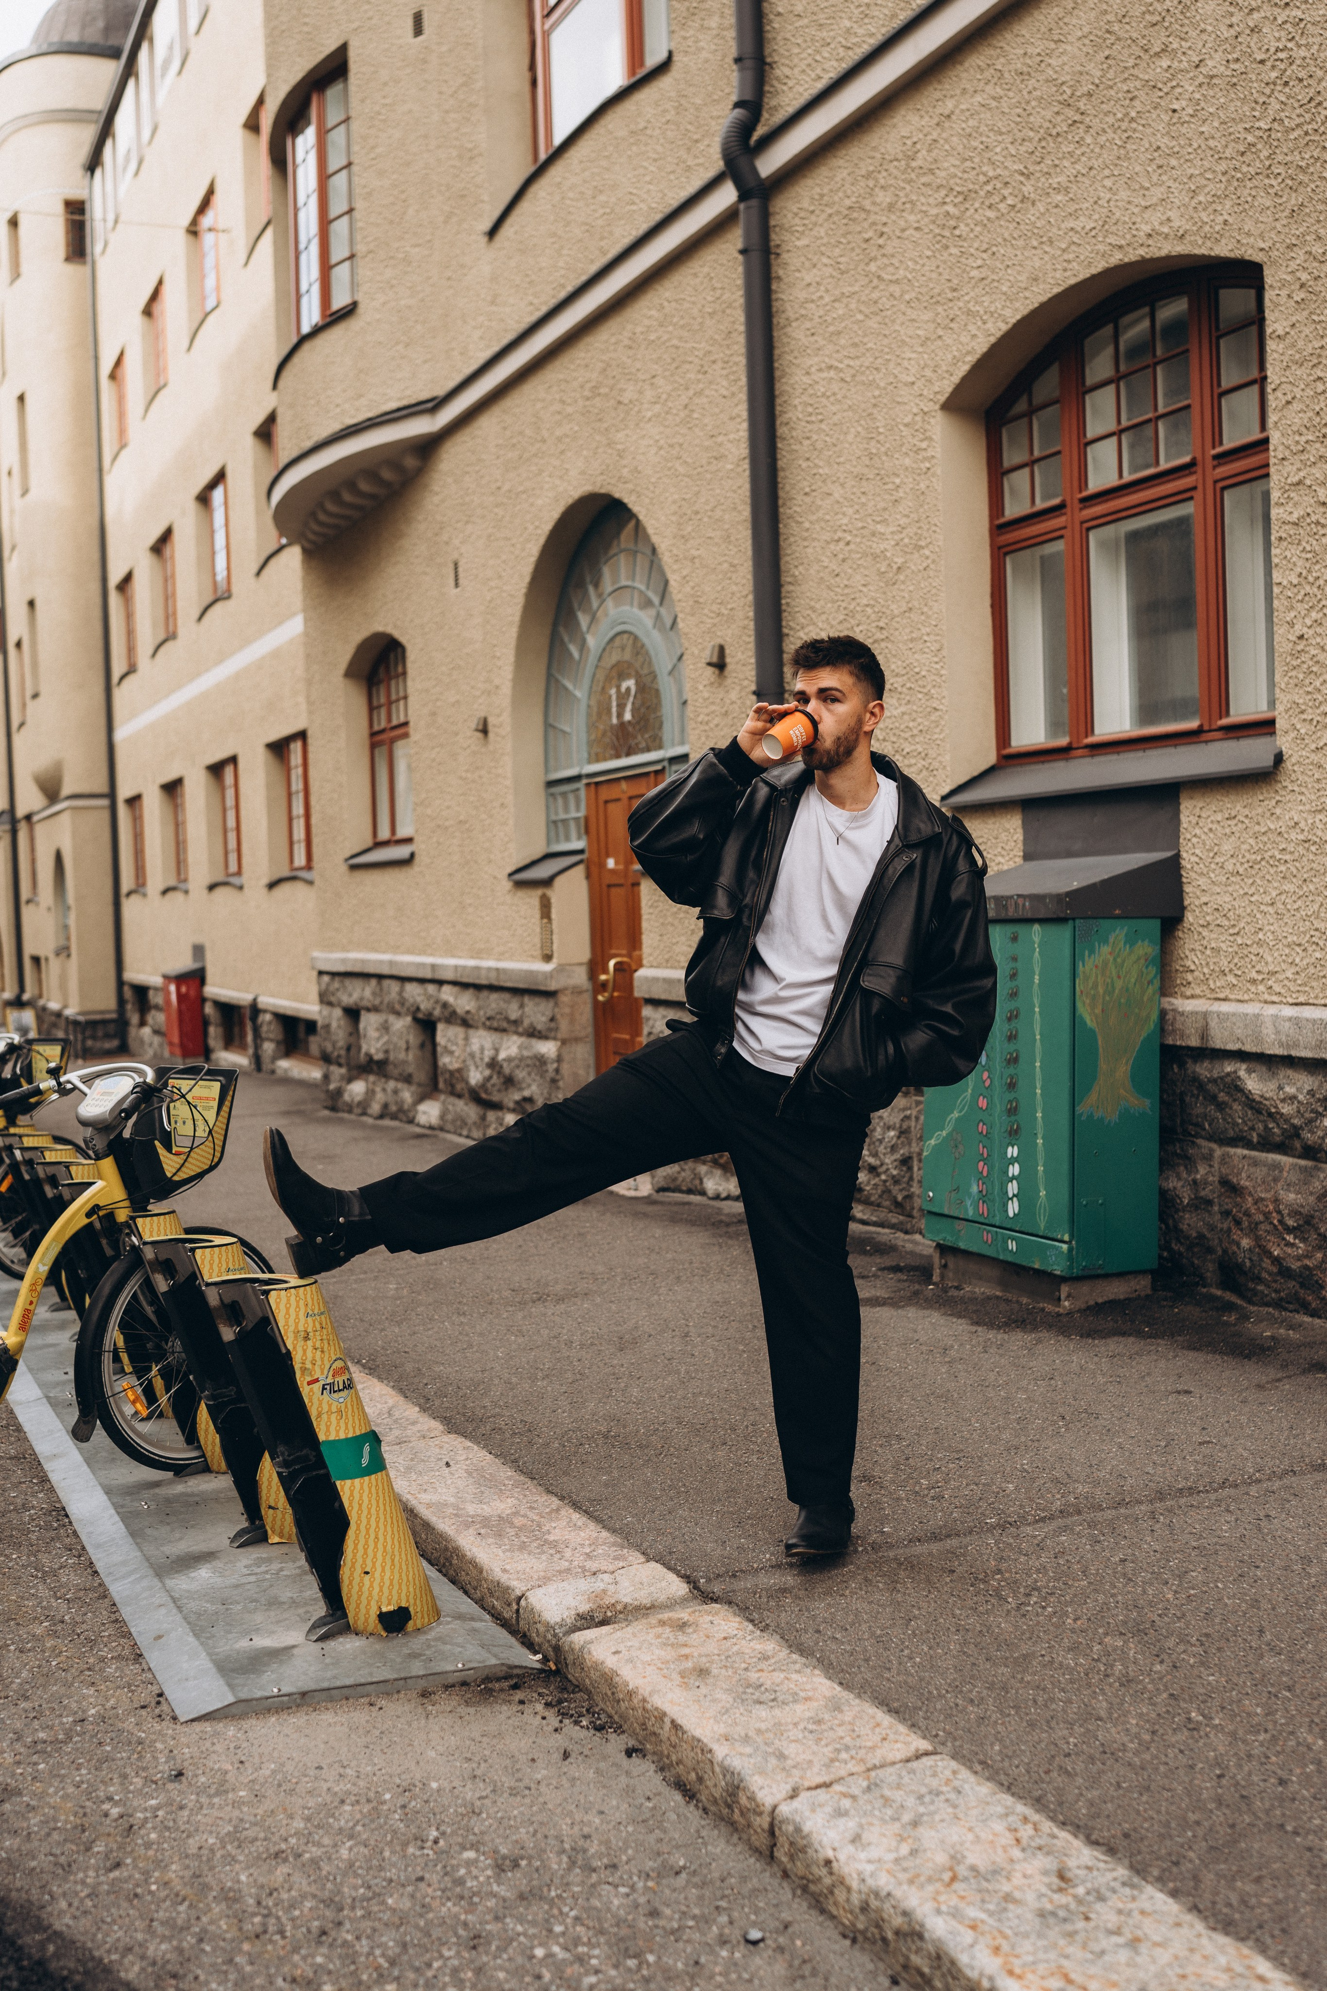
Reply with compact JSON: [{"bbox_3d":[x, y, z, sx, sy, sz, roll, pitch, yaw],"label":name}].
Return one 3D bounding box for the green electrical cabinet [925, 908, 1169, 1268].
[{"bbox_3d":[1.241,0.304,6.482,0.335,1.120,0.840,-3,3,-25],"label":"green electrical cabinet"}]

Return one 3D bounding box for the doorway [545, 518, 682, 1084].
[{"bbox_3d":[-0.198,-0.946,10.823,0.250,3.620,2.530,-3,3,-24],"label":"doorway"}]

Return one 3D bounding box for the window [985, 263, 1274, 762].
[{"bbox_3d":[1.669,-1.650,6.718,0.140,1.585,1.790,-3,3,-24],"label":"window"}]

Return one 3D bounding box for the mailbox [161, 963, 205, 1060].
[{"bbox_3d":[-6.551,0.199,26.361,0.380,1.240,0.980,-3,3,-24],"label":"mailbox"}]

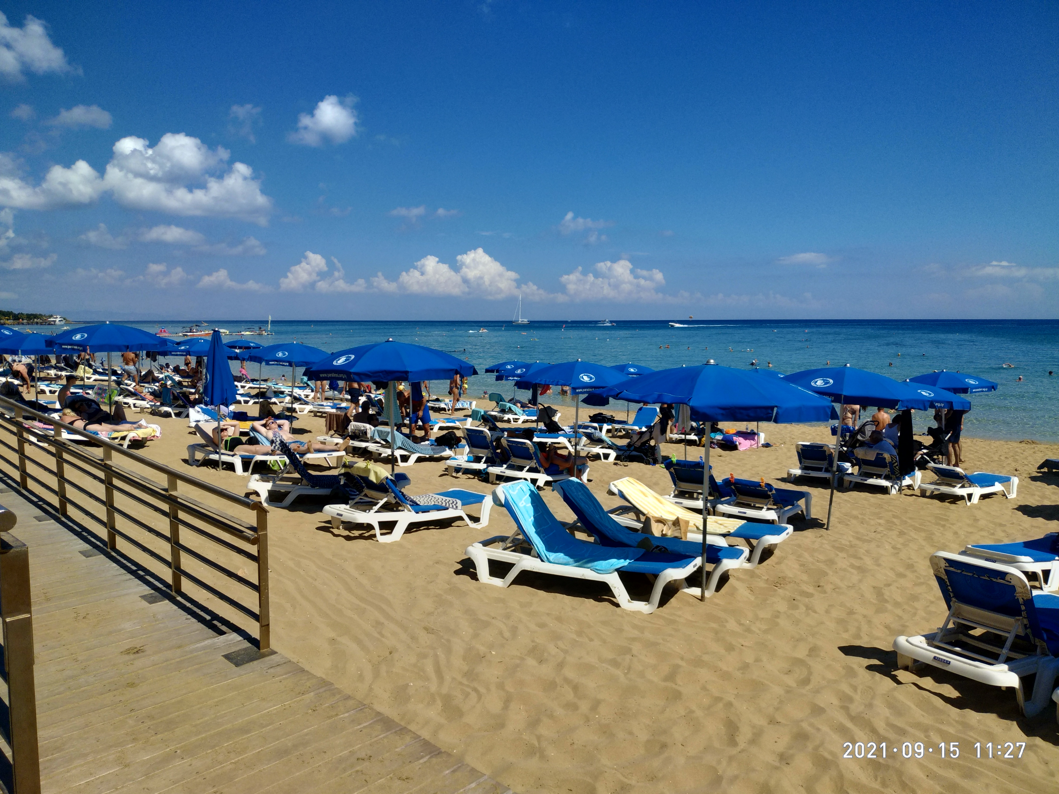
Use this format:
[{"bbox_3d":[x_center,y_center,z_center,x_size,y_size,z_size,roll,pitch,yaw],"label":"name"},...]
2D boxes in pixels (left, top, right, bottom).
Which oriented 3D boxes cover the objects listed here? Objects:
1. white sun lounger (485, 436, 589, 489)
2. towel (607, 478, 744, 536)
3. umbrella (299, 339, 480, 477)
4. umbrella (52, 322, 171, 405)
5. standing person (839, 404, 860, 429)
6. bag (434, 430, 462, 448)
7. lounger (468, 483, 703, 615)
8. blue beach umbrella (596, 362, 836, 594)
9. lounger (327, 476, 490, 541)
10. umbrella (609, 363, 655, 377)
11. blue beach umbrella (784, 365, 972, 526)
[{"bbox_3d":[0.254,1.050,12.354,0.730,0.800,1.900,5,4,37],"label":"white sun lounger"},{"bbox_3d":[1.544,1.108,7.601,1.330,0.420,0.600,3,7,27],"label":"towel"},{"bbox_3d":[-1.689,0.249,9.050,2.050,1.930,2.050,0,6,0],"label":"umbrella"},{"bbox_3d":[-7.964,-0.422,14.002,2.050,1.970,2.050,0,6,0],"label":"umbrella"},{"bbox_3d":[8.886,0.725,20.377,0.600,1.480,0.450,1,6,13],"label":"standing person"},{"bbox_3d":[-1.549,0.802,13.958,0.500,0.320,0.320,0,6,0],"label":"bag"},{"bbox_3d":[0.440,1.215,6.384,1.920,0.870,0.710,3,7,27],"label":"lounger"},{"bbox_3d":[1.589,0.760,6.564,2.100,2.150,2.100,0,6,0],"label":"blue beach umbrella"},{"bbox_3d":[-1.391,1.180,8.739,0.730,0.750,1.900,5,4,43],"label":"lounger"},{"bbox_3d":[3.216,-0.120,23.401,2.050,1.950,2.050,0,6,0],"label":"umbrella"},{"bbox_3d":[4.079,0.667,9.671,2.100,2.200,2.100,3,6,0],"label":"blue beach umbrella"}]

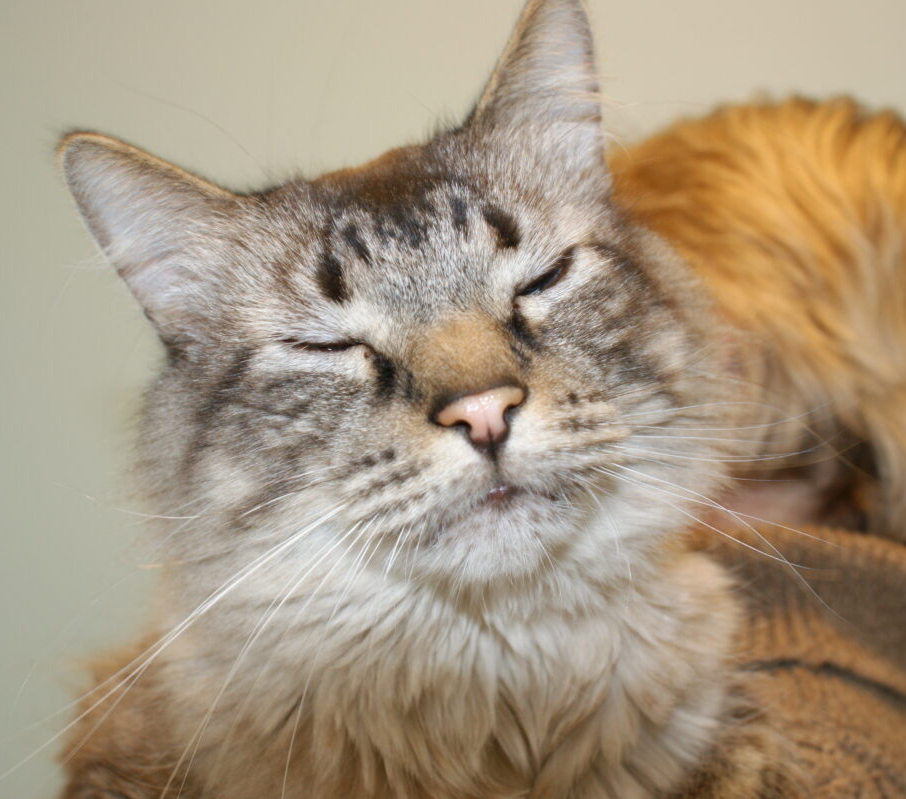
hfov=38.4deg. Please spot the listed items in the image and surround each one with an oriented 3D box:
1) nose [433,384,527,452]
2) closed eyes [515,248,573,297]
[{"bbox_3d":[0.006,0.004,0.266,0.018,0.013,0.012,-19,-9,-10],"label":"nose"},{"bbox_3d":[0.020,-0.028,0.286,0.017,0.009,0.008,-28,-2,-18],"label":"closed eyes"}]

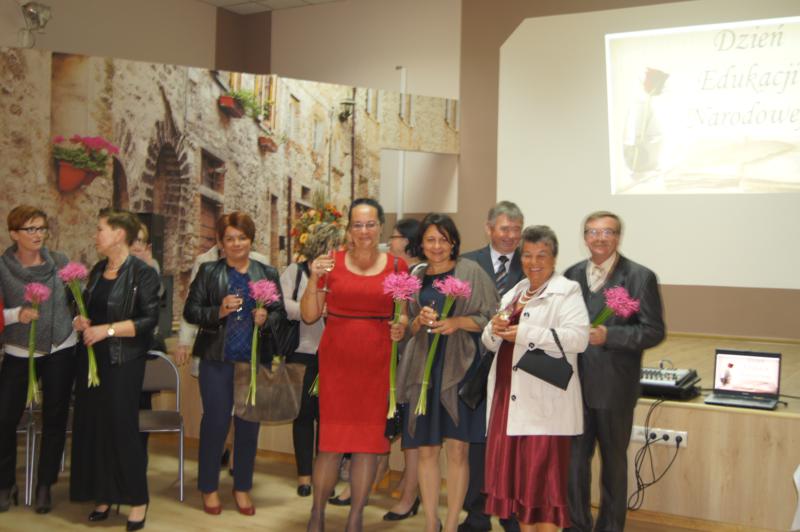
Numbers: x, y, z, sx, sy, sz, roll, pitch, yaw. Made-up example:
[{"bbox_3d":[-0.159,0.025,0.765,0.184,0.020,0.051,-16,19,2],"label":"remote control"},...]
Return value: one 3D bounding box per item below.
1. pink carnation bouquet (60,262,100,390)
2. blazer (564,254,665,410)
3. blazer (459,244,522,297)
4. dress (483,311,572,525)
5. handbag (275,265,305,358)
[{"bbox_3d":[-1.690,0.309,4.580,0.165,0.660,0.160,-10,3,-6],"label":"pink carnation bouquet"},{"bbox_3d":[1.134,0.353,4.600,0.530,0.800,0.310,2,1,22],"label":"blazer"},{"bbox_3d":[0.566,0.257,4.780,0.540,0.760,0.320,1,2,5],"label":"blazer"},{"bbox_3d":[0.629,0.698,4.240,0.420,1.070,0.340,2,1,22],"label":"dress"},{"bbox_3d":[-0.682,0.267,5.200,0.240,0.550,0.140,2,2,18],"label":"handbag"}]

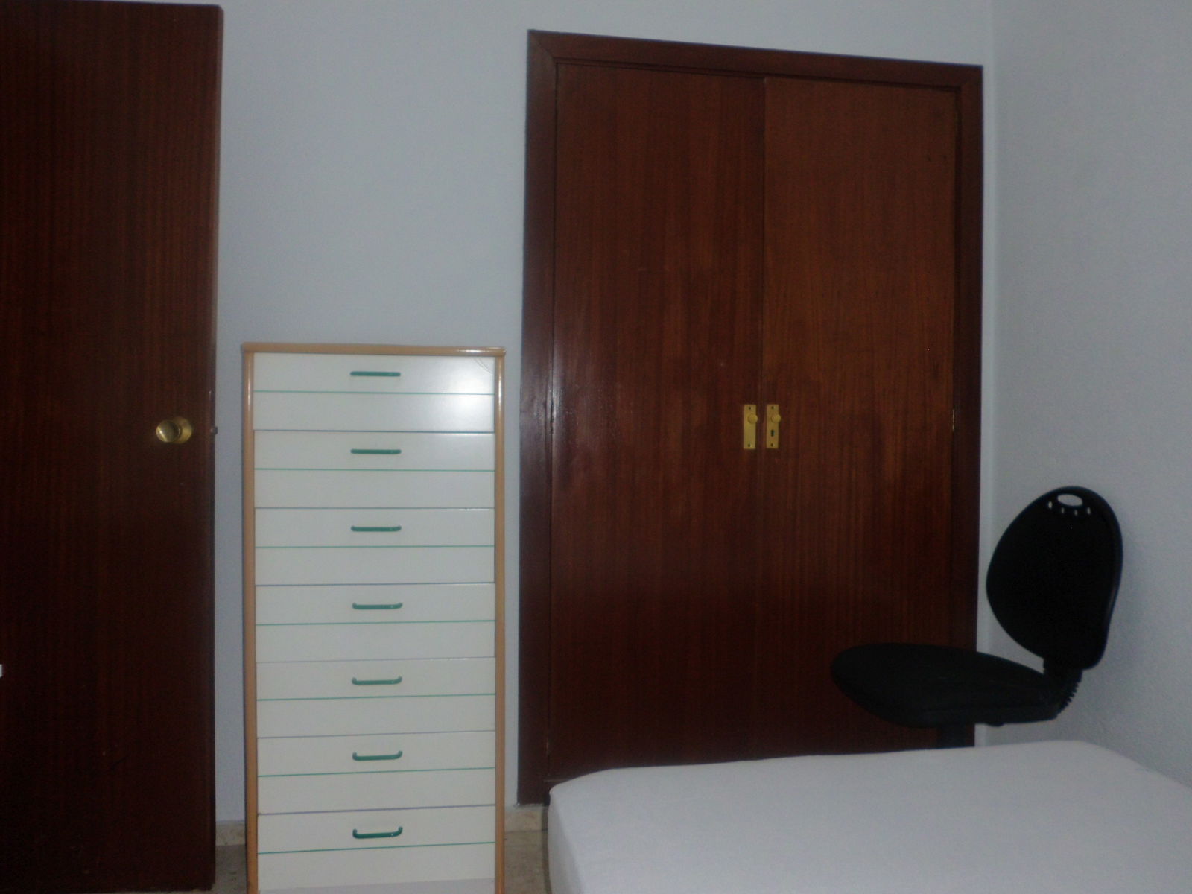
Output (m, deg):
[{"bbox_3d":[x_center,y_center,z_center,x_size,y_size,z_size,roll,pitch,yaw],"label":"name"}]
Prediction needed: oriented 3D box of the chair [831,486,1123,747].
[{"bbox_3d":[0.860,0.566,2.100,0.600,0.955,0.570,1,1,-9],"label":"chair"}]

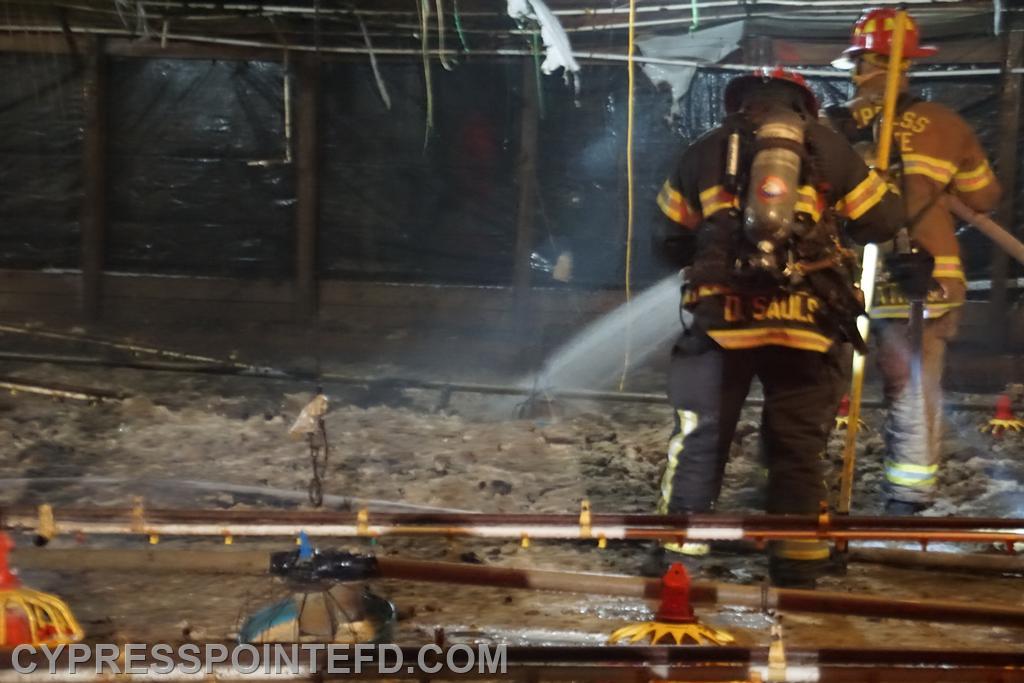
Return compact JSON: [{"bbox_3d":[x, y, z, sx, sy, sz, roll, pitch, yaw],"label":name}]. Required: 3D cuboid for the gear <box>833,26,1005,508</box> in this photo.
[{"bbox_3d":[1.528,-0.307,8.100,0.700,1.890,0.520,2,8,5],"label":"gear"}]

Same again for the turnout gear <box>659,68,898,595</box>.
[{"bbox_3d":[0.890,-0.050,7.100,0.800,1.730,0.620,1,8,-3],"label":"turnout gear"}]

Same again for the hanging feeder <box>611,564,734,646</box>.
[{"bbox_3d":[0.384,0.667,5.100,0.360,0.290,0.360,1,8,0],"label":"hanging feeder"}]

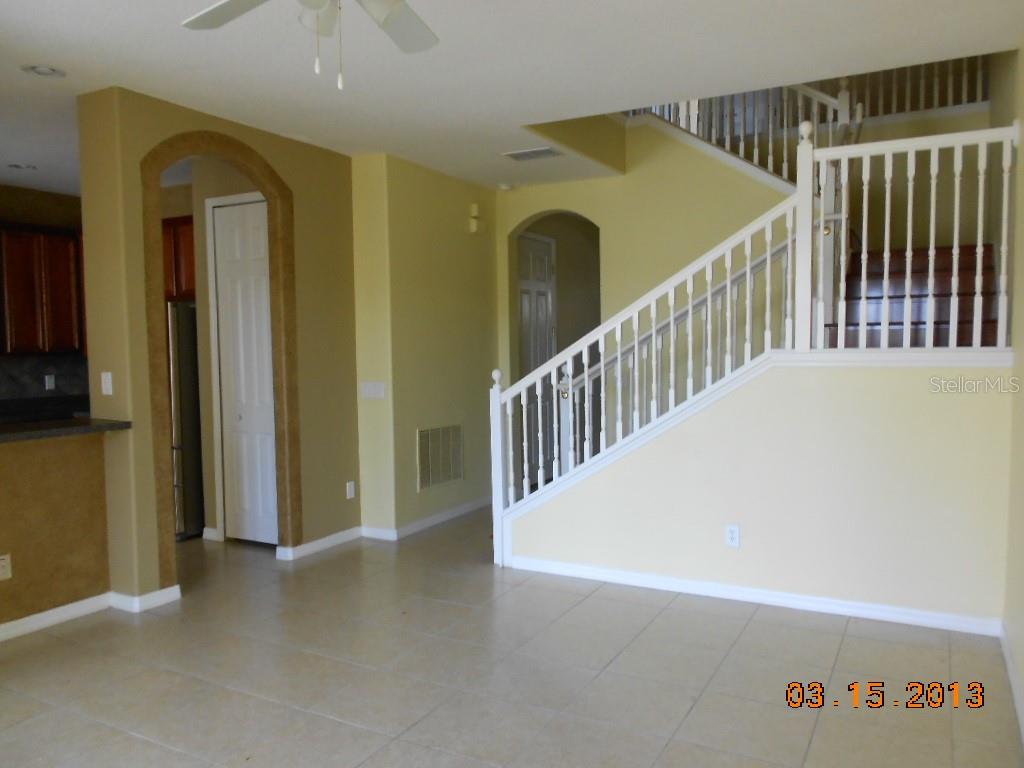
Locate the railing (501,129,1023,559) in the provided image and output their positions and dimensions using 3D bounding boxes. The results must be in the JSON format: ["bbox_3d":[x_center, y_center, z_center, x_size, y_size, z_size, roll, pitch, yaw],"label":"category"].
[{"bbox_3d":[1.109,-0.089,4.326,2.857,2.575,0.100,1,4,29],"label":"railing"}]

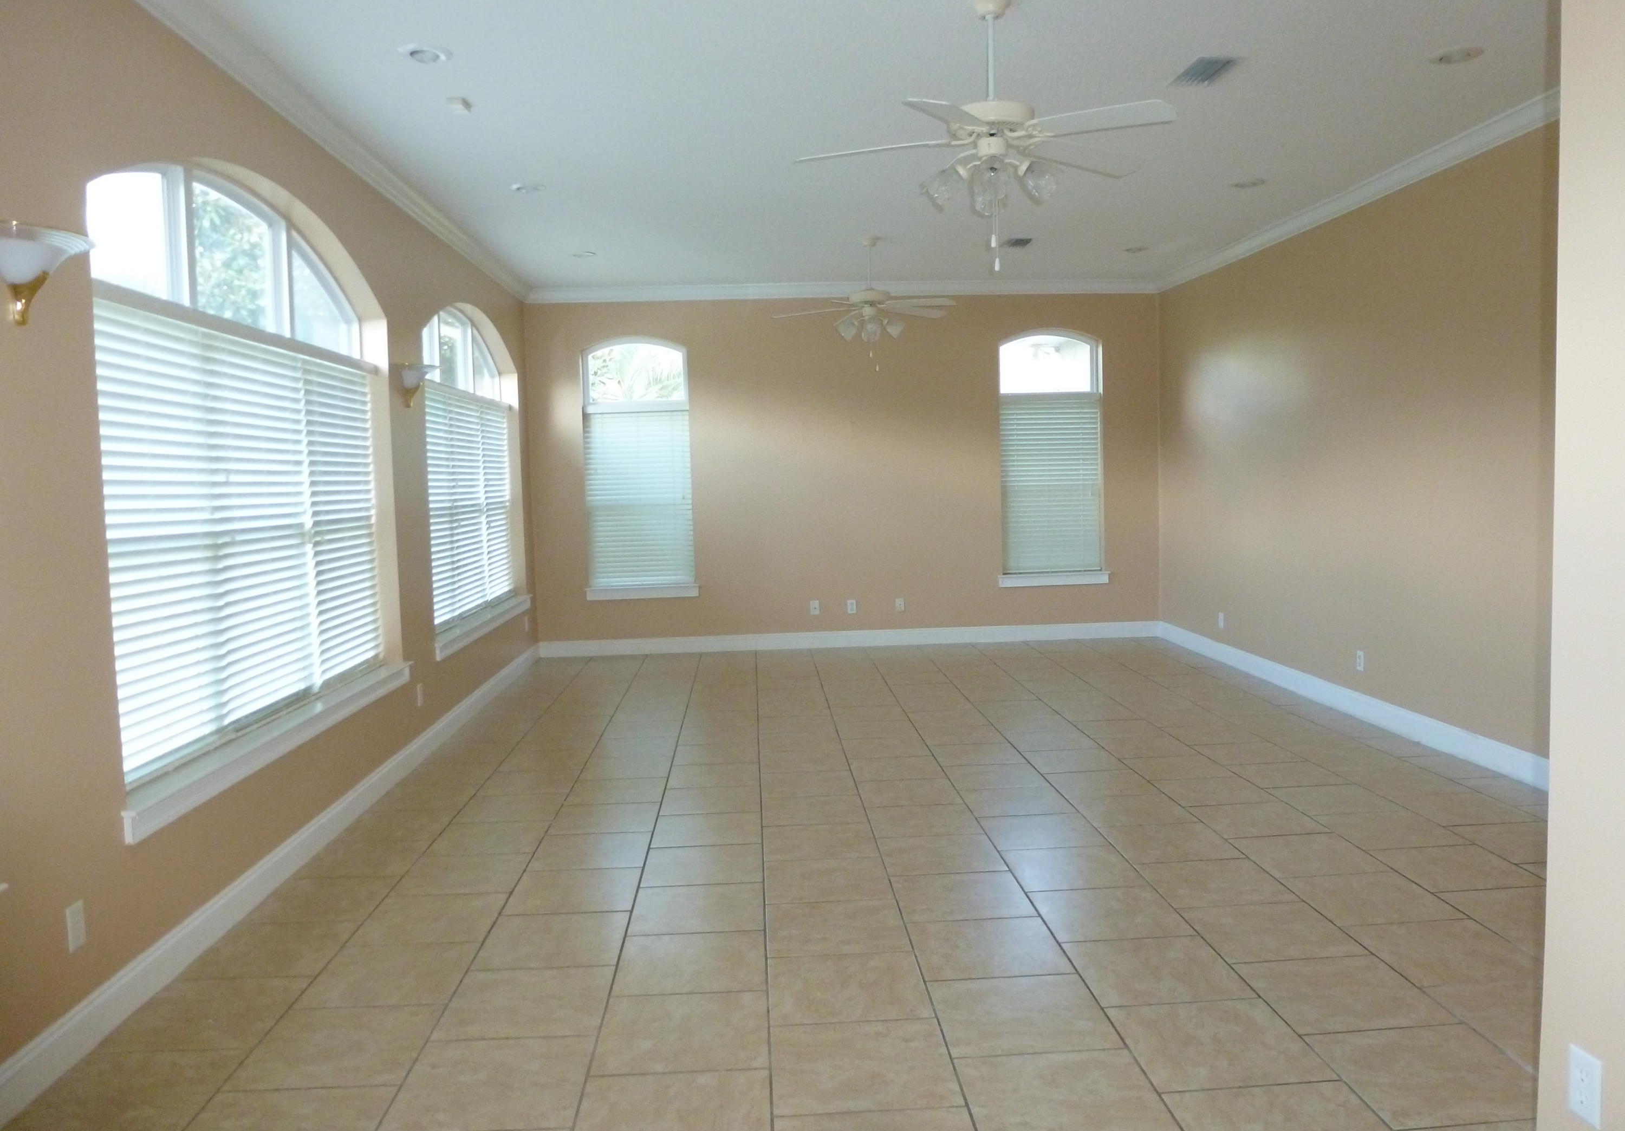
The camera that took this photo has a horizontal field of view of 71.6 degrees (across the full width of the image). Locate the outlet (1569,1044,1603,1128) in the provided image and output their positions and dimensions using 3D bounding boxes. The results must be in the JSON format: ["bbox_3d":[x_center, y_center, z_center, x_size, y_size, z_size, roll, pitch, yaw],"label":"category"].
[{"bbox_3d":[1.413,0.956,2.061,0.008,0.120,0.079,-2,5,-3],"label":"outlet"}]

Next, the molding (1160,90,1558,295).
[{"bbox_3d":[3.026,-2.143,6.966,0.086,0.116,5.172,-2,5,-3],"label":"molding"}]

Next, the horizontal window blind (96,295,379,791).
[{"bbox_3d":[-2.153,-0.155,4.490,0.054,1.445,2.517,-2,5,-3],"label":"horizontal window blind"}]

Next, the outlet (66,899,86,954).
[{"bbox_3d":[-1.943,0.955,2.983,0.010,0.116,0.072,-2,5,-3],"label":"outlet"}]

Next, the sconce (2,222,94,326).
[{"bbox_3d":[-1.905,-0.714,2.819,0.175,0.233,0.344,-2,5,-3],"label":"sconce"}]

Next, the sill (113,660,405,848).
[{"bbox_3d":[-2.068,0.650,4.533,0.137,0.098,2.649,-2,5,-3],"label":"sill"}]

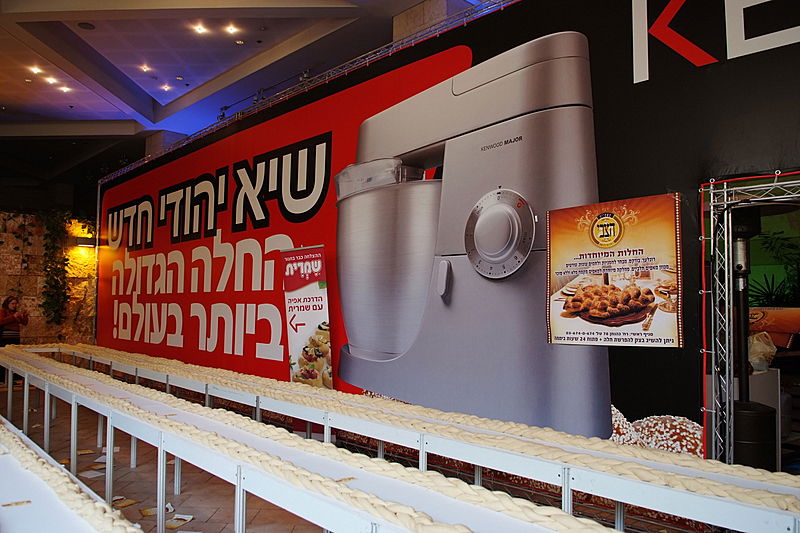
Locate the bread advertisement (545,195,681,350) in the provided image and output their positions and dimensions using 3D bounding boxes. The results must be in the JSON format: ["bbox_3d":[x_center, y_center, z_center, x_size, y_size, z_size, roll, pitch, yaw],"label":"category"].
[{"bbox_3d":[1.470,0.050,4.063,0.020,1.008,0.987,5,-6,-43],"label":"bread advertisement"}]

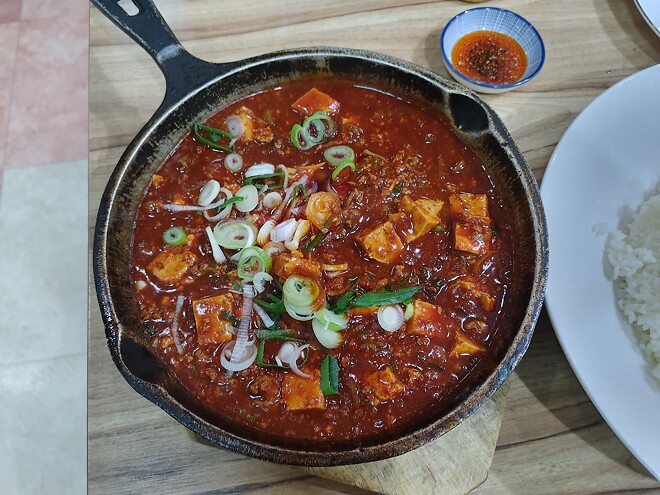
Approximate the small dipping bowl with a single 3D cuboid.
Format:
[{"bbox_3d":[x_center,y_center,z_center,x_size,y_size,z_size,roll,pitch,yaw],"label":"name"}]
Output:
[{"bbox_3d":[0.112,-0.133,0.354,0.071,0.027,0.071,1,68,-1],"label":"small dipping bowl"}]

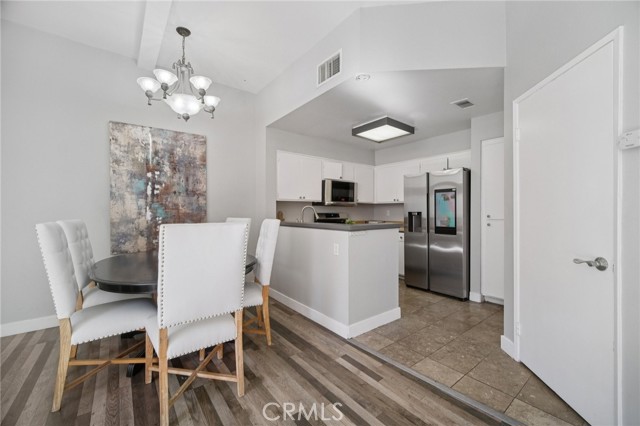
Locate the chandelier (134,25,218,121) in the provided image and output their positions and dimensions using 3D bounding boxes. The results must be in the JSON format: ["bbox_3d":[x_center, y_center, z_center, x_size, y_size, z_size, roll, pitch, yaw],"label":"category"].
[{"bbox_3d":[-1.331,-1.348,2.420,0.720,0.925,0.720,0,0,-37],"label":"chandelier"}]

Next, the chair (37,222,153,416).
[{"bbox_3d":[-1.479,0.620,1.777,0.635,1.100,0.500,0,0,-36],"label":"chair"}]

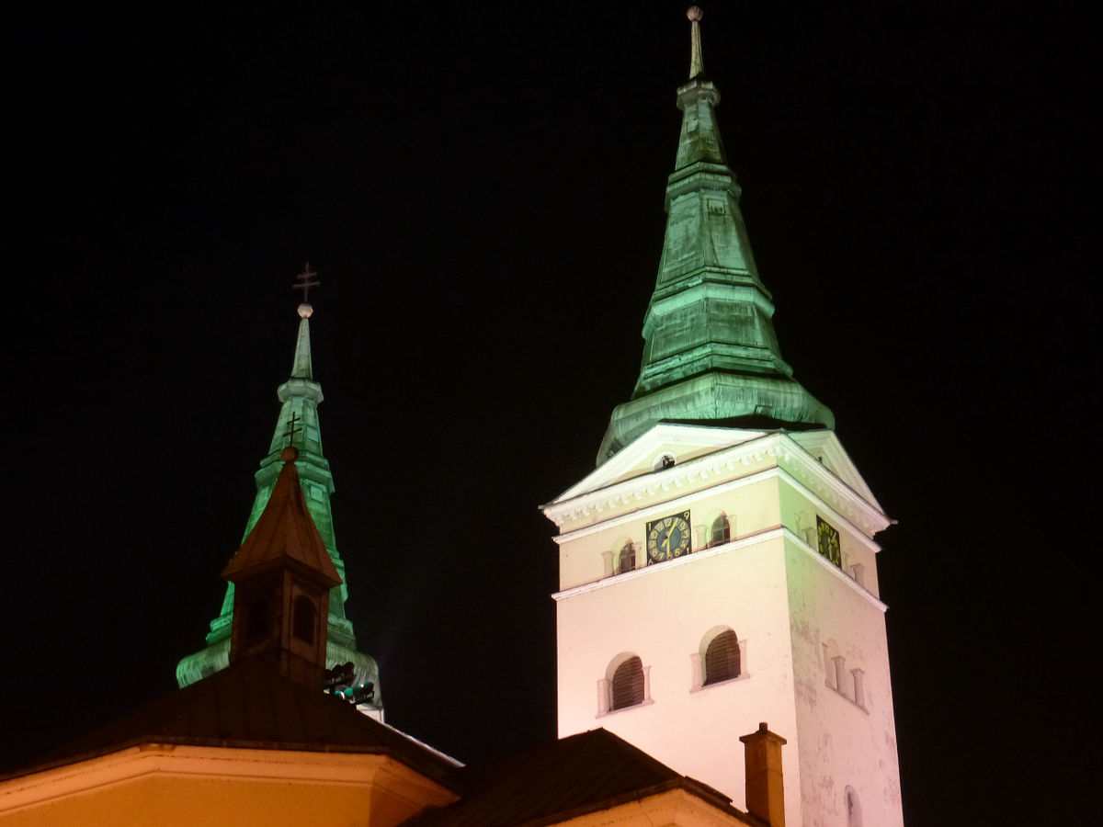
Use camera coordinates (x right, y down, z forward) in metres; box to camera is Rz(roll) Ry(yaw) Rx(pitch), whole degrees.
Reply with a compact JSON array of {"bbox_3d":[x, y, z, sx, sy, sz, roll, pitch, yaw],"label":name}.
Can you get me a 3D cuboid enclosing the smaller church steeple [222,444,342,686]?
[{"bbox_3d":[-6.475,3.689,54.523,2.030,6.600,2.030,-19,-34,29],"label":"smaller church steeple"}]

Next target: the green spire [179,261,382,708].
[{"bbox_3d":[-7.854,1.848,68.935,5.700,15.160,5.700,-19,-34,29],"label":"green spire"}]

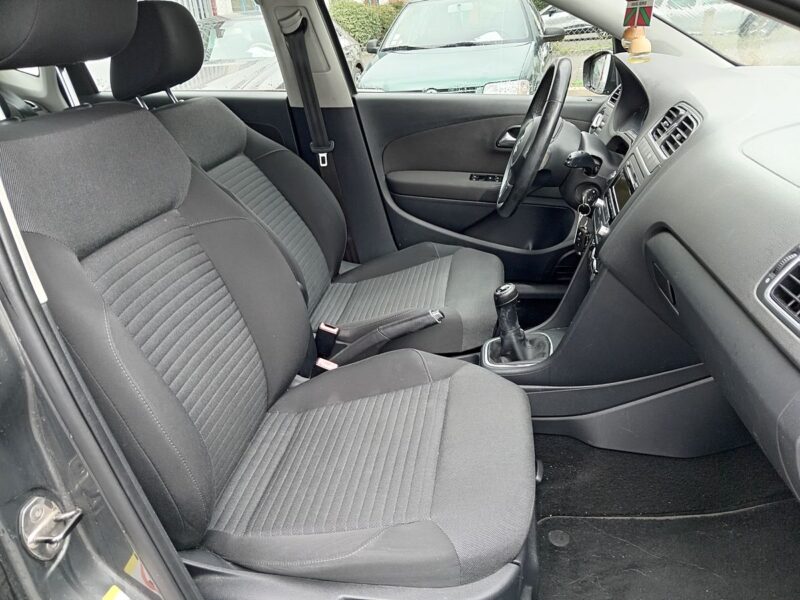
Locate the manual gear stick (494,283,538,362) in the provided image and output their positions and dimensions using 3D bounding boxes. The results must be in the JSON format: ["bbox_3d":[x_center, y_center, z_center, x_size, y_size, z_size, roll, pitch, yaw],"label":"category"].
[{"bbox_3d":[0.232,0.048,1.154,0.078,0.148,0.078,-4,22,9],"label":"manual gear stick"}]

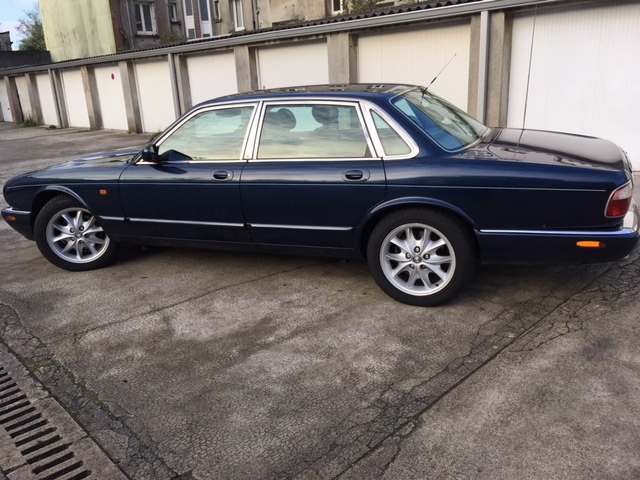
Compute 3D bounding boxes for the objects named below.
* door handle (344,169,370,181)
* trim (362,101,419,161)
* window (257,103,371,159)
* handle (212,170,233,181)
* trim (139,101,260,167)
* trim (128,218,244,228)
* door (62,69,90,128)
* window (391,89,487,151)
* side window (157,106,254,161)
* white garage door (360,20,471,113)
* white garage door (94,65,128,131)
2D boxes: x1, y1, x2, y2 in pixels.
[{"bbox_3d":[0.210,-0.389,3.216,0.168,0.070,0.045,3,18,23],"label":"door handle"},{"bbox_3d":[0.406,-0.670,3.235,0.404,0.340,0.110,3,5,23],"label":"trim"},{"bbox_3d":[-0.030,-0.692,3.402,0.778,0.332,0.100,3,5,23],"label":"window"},{"bbox_3d":[-0.651,-0.431,3.580,0.160,0.069,0.045,3,18,23],"label":"handle"},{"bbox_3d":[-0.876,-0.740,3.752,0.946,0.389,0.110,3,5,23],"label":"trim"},{"bbox_3d":[-0.970,-0.124,3.810,1.000,0.024,0.022,3,18,23],"label":"trim"},{"bbox_3d":[-8.816,-5.127,19.517,0.080,2.040,2.330,-18,22,-41],"label":"door"},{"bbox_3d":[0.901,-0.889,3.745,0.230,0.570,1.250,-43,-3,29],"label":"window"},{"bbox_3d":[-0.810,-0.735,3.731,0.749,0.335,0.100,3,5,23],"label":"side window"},{"bbox_3d":[1.506,-2.483,9.051,0.080,2.040,2.330,-18,22,-41],"label":"white garage door"},{"bbox_3d":[-6.715,-4.589,17.387,0.080,2.040,2.330,-18,22,-41],"label":"white garage door"}]

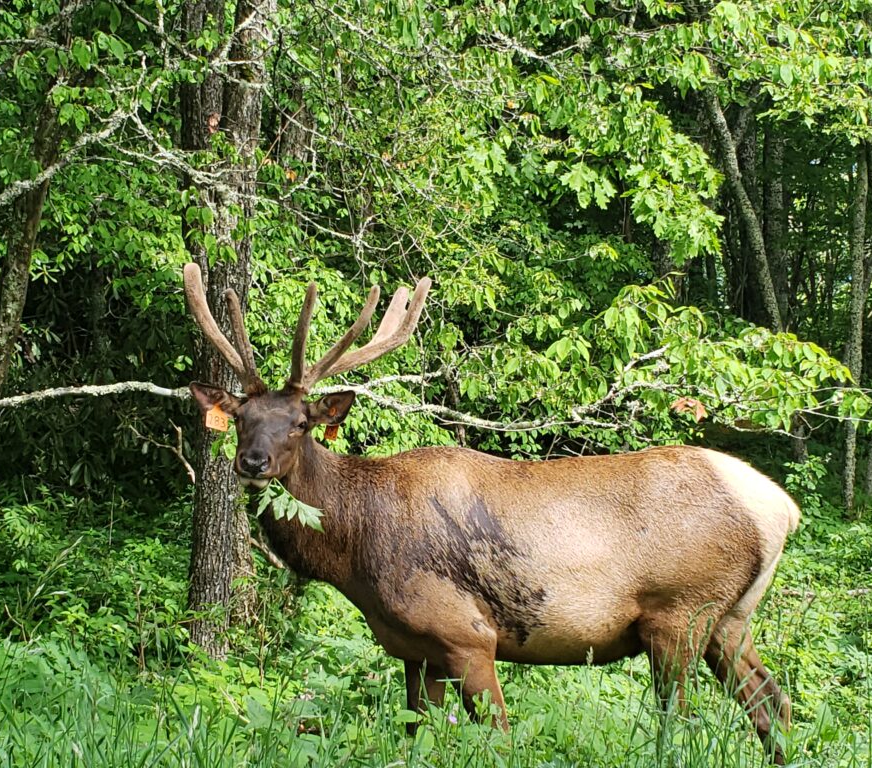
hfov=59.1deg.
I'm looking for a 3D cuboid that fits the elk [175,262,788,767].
[{"bbox_3d":[0.210,0.630,2.870,2.270,2.120,0.800,0,1,6],"label":"elk"}]

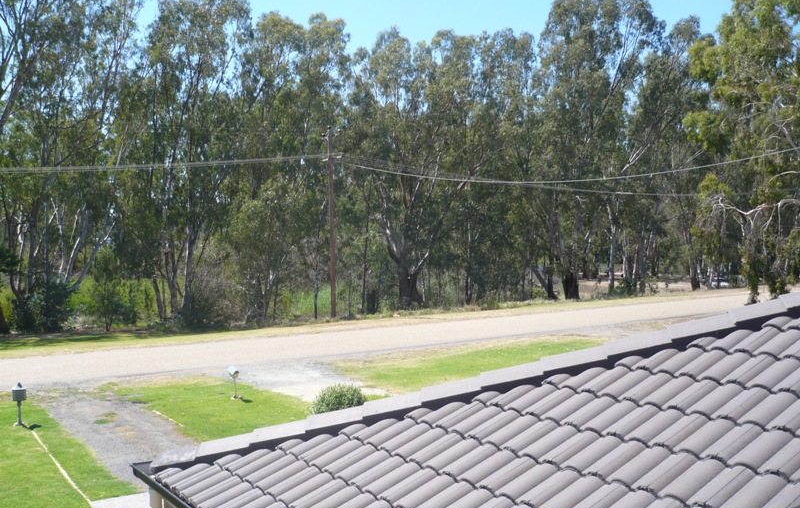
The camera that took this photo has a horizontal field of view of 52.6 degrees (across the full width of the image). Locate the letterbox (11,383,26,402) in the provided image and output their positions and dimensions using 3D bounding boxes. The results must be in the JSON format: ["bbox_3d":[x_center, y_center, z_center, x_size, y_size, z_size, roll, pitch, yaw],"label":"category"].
[{"bbox_3d":[-8.996,3.263,19.100,0.320,0.430,0.360,-1,1,-39],"label":"letterbox"}]

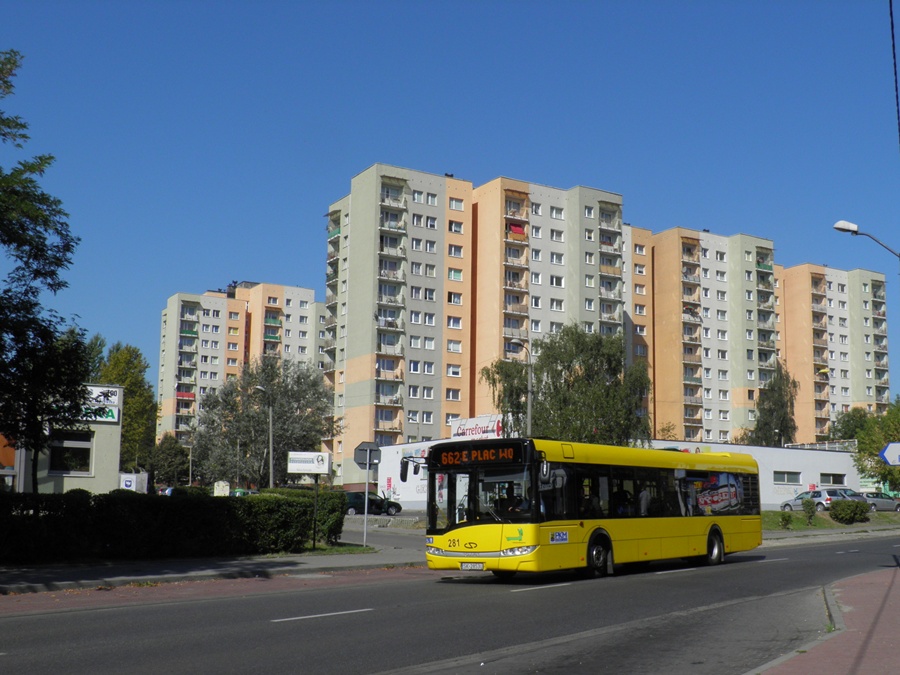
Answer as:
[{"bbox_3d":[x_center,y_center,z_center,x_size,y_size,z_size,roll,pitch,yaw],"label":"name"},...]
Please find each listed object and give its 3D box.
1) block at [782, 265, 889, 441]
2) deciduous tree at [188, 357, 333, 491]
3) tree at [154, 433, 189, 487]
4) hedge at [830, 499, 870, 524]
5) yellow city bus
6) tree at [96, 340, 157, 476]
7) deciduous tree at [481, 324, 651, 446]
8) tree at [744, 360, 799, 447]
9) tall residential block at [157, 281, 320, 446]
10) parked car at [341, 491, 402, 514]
[{"bbox_3d":[60.155,7.380,148.580,17.500,35.500,13.000,7,-11,-32],"label":"block"},{"bbox_3d":[-16.517,8.163,78.977,12.300,12.800,11.500,1,-9,0],"label":"deciduous tree"},{"bbox_3d":[-24.455,11.461,79.496,3.600,6.300,3.600,1,-9,0],"label":"tree"},{"bbox_3d":[22.857,9.983,52.000,2.300,1.400,2.200,-6,-12,39],"label":"hedge"},{"bbox_3d":[4.270,4.210,22.550,2.550,2.900,12.000,-7,-13,39],"label":"yellow city bus"},{"bbox_3d":[-31.812,7.886,86.801,7.500,15.000,7.500,1,-9,0],"label":"tree"},{"bbox_3d":[5.292,3.841,41.281,7.900,9.000,7.300,1,-9,0],"label":"deciduous tree"},{"bbox_3d":[35.188,9.930,98.801,5.800,15.000,5.800,1,-9,0],"label":"tree"},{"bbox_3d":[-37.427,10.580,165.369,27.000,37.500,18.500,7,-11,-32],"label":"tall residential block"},{"bbox_3d":[-4.874,10.325,56.500,3.850,1.430,1.660,2,-9,-3],"label":"parked car"}]

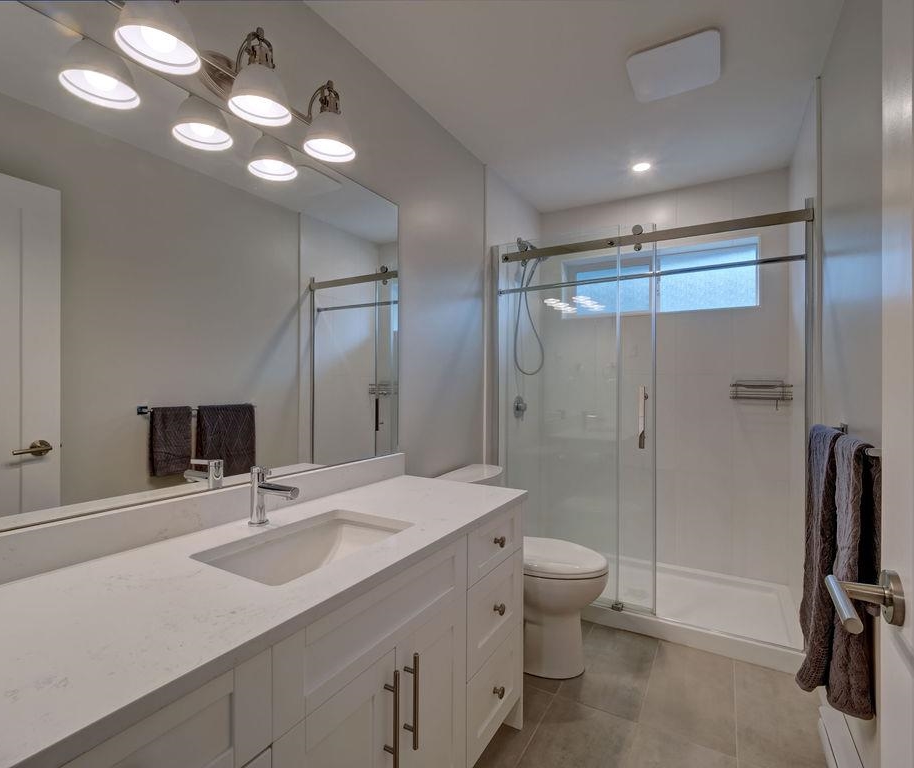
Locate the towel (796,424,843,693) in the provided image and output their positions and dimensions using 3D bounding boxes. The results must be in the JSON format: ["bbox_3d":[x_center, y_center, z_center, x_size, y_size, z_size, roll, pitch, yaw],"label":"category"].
[{"bbox_3d":[1.028,0.503,1.159,0.119,0.755,0.348,0,0,32],"label":"towel"}]

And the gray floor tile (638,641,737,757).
[{"bbox_3d":[0.958,1.252,1.698,0.303,0.010,0.601,0,0,32],"label":"gray floor tile"}]

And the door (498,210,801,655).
[{"bbox_3d":[0.903,0.197,2.176,1.472,1.966,0.080,0,0,27],"label":"door"}]

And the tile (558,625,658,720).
[{"bbox_3d":[0.694,1.251,1.843,0.303,0.010,0.601,0,0,32],"label":"tile"}]

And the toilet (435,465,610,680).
[{"bbox_3d":[0.326,0.846,1.908,0.726,0.795,0.417,0,-1,34],"label":"toilet"}]

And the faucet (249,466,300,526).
[{"bbox_3d":[-0.471,0.296,1.066,0.194,0.152,0.056,0,0,32],"label":"faucet"}]

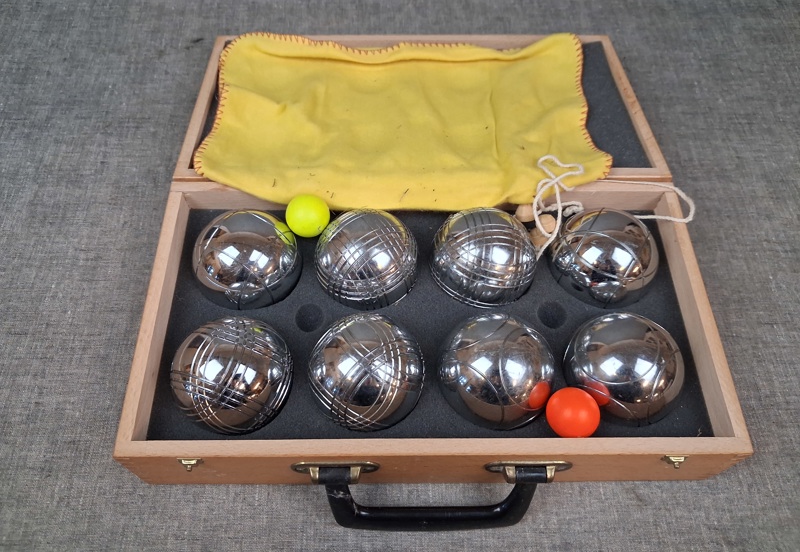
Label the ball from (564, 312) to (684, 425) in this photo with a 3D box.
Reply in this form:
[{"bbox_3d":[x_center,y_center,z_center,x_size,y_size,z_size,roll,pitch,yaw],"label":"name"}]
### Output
[{"bbox_3d":[0.141,0.059,0.394,0.072,0.072,0.072,1,59,-1],"label":"ball"}]

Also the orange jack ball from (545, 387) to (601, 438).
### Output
[{"bbox_3d":[0.102,0.081,0.369,0.031,0.031,0.031,1,59,-1],"label":"orange jack ball"}]

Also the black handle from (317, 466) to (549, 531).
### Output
[{"bbox_3d":[0.019,0.136,0.378,0.133,0.042,0.033,0,59,-1],"label":"black handle"}]

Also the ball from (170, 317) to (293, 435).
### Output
[{"bbox_3d":[-0.105,0.062,0.392,0.073,0.073,0.073,0,59,-1],"label":"ball"}]

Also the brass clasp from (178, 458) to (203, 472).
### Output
[{"bbox_3d":[-0.120,0.109,0.359,0.014,0.018,0.004,0,59,-1],"label":"brass clasp"}]

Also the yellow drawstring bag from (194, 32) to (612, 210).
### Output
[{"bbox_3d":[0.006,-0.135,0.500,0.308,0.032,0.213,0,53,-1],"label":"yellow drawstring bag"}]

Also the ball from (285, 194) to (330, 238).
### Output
[{"bbox_3d":[-0.065,-0.042,0.439,0.031,0.031,0.031,0,59,-1],"label":"ball"}]

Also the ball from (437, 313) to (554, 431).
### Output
[{"bbox_3d":[0.061,0.060,0.396,0.073,0.073,0.073,0,59,-1],"label":"ball"}]

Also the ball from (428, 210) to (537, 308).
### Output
[{"bbox_3d":[0.058,-0.012,0.435,0.072,0.072,0.072,1,59,-1],"label":"ball"}]

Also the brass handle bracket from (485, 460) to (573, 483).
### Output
[{"bbox_3d":[0.076,0.117,0.368,0.052,0.020,0.011,0,59,-1],"label":"brass handle bracket"}]

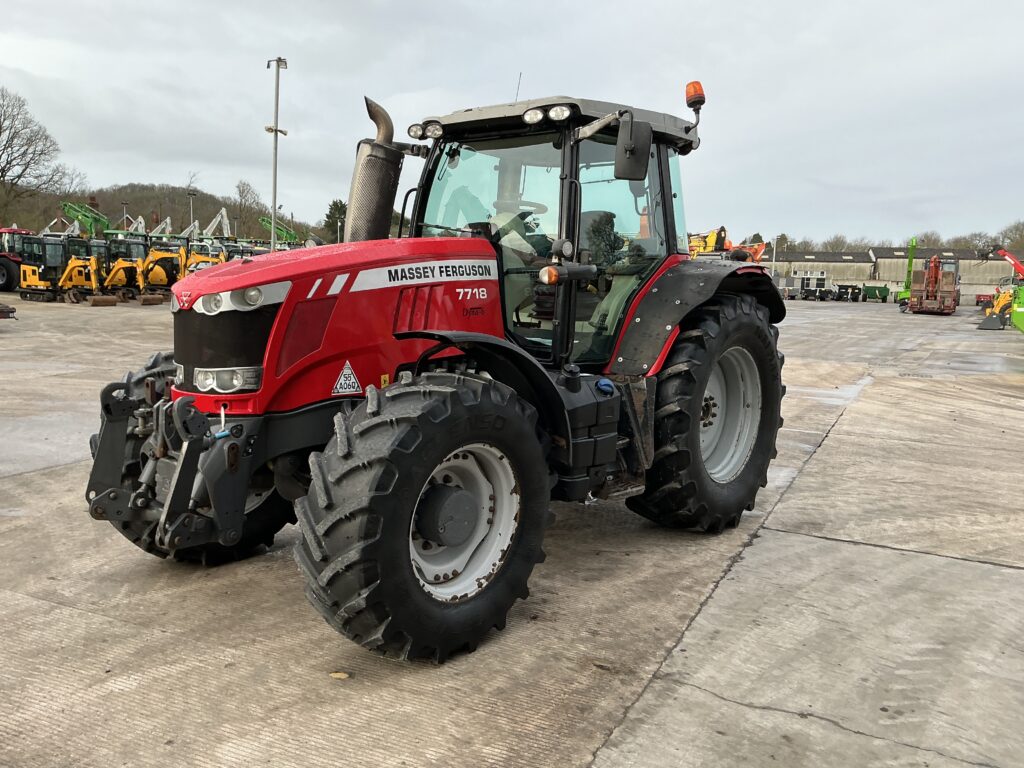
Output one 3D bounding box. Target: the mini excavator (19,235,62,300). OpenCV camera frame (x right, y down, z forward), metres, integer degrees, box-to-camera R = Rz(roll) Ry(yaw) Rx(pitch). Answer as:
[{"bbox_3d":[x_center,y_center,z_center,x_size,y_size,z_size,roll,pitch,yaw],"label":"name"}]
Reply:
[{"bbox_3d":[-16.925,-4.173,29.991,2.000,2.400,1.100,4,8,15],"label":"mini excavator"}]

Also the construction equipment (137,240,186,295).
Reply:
[{"bbox_3d":[-13.907,-4.515,33.060,2.600,2.400,1.350,6,9,25],"label":"construction equipment"}]

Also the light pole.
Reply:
[{"bbox_3d":[-10.314,-8.833,36.159,0.950,10.290,0.550,-2,9,-24],"label":"light pole"}]

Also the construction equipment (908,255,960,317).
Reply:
[{"bbox_3d":[22.839,-5.362,44.887,2.450,3.100,5.000,5,9,20],"label":"construction equipment"}]

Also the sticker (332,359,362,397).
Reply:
[{"bbox_3d":[-0.846,-0.035,4.288,0.008,0.175,0.192,9,11,40],"label":"sticker"}]

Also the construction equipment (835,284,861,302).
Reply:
[{"bbox_3d":[24.069,-6.446,59.072,1.850,1.300,3.200,5,9,19],"label":"construction equipment"}]

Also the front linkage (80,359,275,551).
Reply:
[{"bbox_3d":[-1.664,0.321,4.028,0.940,0.740,0.640,9,11,40],"label":"front linkage"}]

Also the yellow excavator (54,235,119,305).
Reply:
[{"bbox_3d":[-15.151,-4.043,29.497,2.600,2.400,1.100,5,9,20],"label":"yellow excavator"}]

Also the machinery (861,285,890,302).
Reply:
[{"bbox_3d":[26.171,-6.448,59.567,1.950,1.300,3.200,3,8,7],"label":"machinery"}]

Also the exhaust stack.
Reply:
[{"bbox_3d":[-0.931,-1.351,5.593,0.330,1.130,0.300,9,3,-5],"label":"exhaust stack"}]

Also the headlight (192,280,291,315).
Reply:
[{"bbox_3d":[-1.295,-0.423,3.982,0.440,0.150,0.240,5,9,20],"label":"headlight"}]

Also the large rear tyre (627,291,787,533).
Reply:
[{"bbox_3d":[1.462,0.191,6.308,0.600,1.730,1.760,9,11,40],"label":"large rear tyre"}]

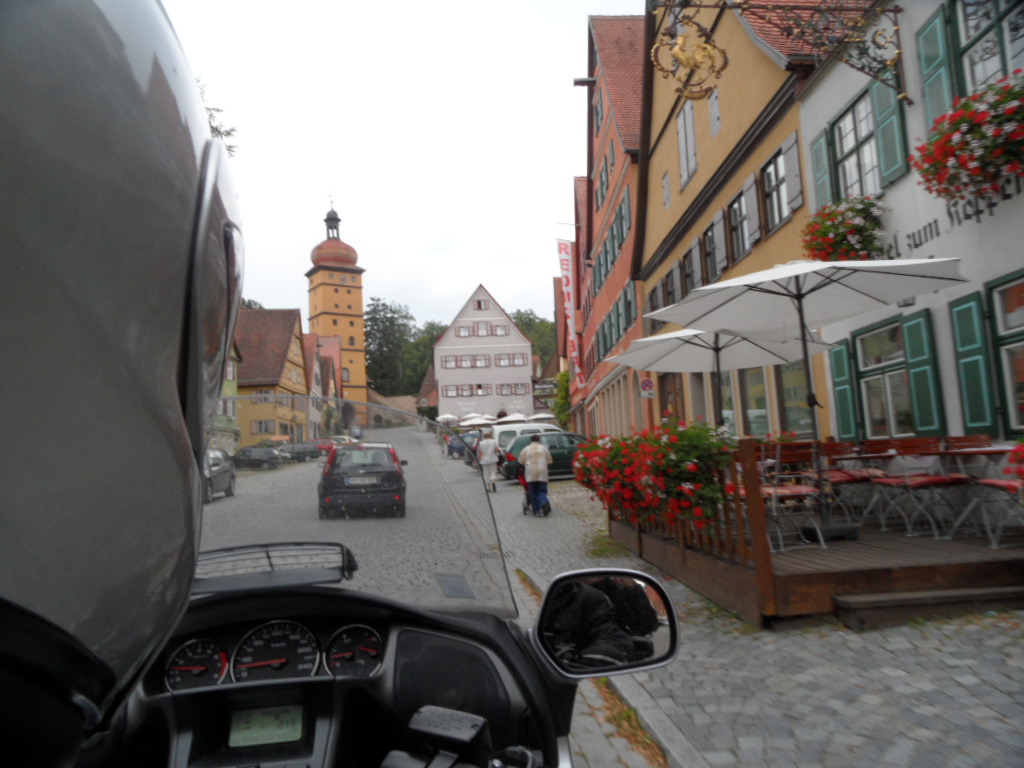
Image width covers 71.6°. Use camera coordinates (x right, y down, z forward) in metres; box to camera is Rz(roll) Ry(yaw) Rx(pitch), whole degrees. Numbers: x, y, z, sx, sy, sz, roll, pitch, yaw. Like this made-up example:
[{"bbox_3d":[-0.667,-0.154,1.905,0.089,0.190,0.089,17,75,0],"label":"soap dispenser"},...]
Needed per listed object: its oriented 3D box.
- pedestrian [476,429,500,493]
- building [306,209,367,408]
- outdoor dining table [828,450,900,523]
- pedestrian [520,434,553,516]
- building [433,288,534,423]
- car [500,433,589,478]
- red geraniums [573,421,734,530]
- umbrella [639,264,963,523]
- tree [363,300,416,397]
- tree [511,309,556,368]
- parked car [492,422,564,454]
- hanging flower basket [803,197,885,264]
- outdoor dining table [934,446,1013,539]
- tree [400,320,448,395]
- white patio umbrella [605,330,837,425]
[{"bbox_3d":[-0.565,2.106,19.099,0.550,1.630,0.420,-3,-6,0],"label":"pedestrian"},{"bbox_3d":[-29.366,-10.935,119.147,7.600,36.837,7.600,1,-8,-32],"label":"building"},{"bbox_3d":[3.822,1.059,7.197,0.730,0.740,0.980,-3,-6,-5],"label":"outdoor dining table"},{"bbox_3d":[0.520,1.948,15.063,0.620,1.710,0.450,-3,-6,1],"label":"pedestrian"},{"bbox_3d":[-3.264,-2.498,87.866,11.400,16.026,14.000,-3,-6,-2],"label":"building"},{"bbox_3d":[1.969,2.307,22.775,4.400,1.500,1.750,-2,-7,-5],"label":"car"},{"bbox_3d":[1.240,0.889,7.200,0.600,0.800,3.600,-2,-7,-5],"label":"red geraniums"},{"bbox_3d":[2.877,0.116,6.860,2.950,2.645,2.950,-3,-6,-5],"label":"umbrella"},{"bbox_3d":[-23.465,-5.380,135.121,10.500,23.000,10.500,-3,-6,0],"label":"tree"},{"bbox_3d":[4.517,-5.013,130.222,10.000,18.000,10.000,-3,-6,0],"label":"tree"},{"bbox_3d":[1.498,2.257,25.778,4.150,1.780,1.750,-3,-6,-4],"label":"parked car"},{"bbox_3d":[3.884,-1.806,8.498,0.620,0.840,1.020,-3,-6,-5],"label":"hanging flower basket"},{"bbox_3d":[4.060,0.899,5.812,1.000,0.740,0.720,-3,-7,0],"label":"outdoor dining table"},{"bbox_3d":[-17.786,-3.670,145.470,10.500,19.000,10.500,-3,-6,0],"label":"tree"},{"bbox_3d":[2.769,0.500,9.338,2.850,2.470,2.850,-2,-7,-8],"label":"white patio umbrella"}]

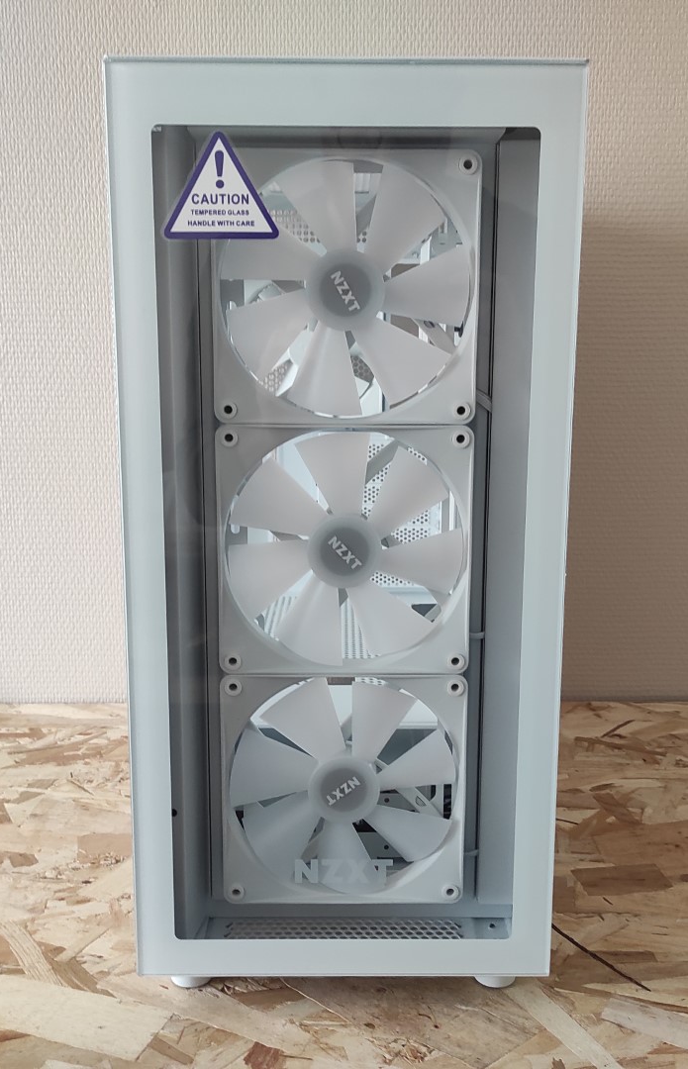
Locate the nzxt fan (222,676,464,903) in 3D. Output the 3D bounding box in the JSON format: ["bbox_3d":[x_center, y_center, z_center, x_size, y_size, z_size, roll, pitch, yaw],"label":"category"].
[{"bbox_3d":[0.000,0.145,0.602,0.140,0.140,0.026,0,11,0],"label":"nzxt fan"}]

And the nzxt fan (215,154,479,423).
[{"bbox_3d":[0.001,-0.130,0.551,0.140,0.140,0.026,0,11,0],"label":"nzxt fan"}]

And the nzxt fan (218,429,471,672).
[{"bbox_3d":[0.000,0.007,0.577,0.140,0.140,0.026,0,11,0],"label":"nzxt fan"}]

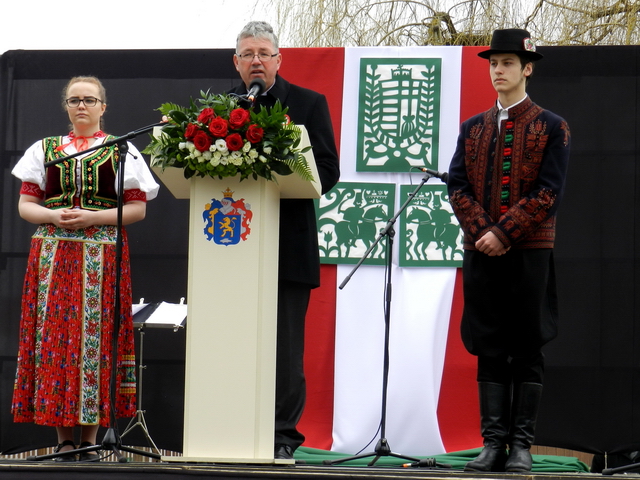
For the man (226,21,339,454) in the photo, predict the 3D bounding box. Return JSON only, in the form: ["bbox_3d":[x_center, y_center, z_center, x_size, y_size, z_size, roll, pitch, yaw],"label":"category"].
[{"bbox_3d":[-0.217,-0.005,8.620,0.580,1.797,0.420,0,-6,14],"label":"man"}]

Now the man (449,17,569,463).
[{"bbox_3d":[0.772,0.039,8.680,0.460,1.790,0.360,0,-6,18],"label":"man"}]

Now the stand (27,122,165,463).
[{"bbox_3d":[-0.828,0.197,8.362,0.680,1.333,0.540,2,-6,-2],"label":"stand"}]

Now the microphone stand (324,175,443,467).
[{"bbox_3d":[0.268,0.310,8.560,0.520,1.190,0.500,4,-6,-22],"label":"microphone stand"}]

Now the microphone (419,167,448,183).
[{"bbox_3d":[0.473,-0.266,8.700,0.175,0.050,0.050,22,-14,-24],"label":"microphone"}]

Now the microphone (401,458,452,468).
[{"bbox_3d":[0.429,0.917,8.720,0.200,0.050,0.050,0,-5,9],"label":"microphone"}]

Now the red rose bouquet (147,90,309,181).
[{"bbox_3d":[-0.384,-0.425,8.820,0.680,0.370,0.380,0,-5,10],"label":"red rose bouquet"}]

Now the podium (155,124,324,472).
[{"bbox_3d":[-0.322,0.210,8.193,0.580,1.281,0.440,0,-6,12],"label":"podium"}]

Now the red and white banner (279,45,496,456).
[{"bbox_3d":[0.374,0.048,9.750,1.140,1.880,0.180,0,-5,9],"label":"red and white banner"}]

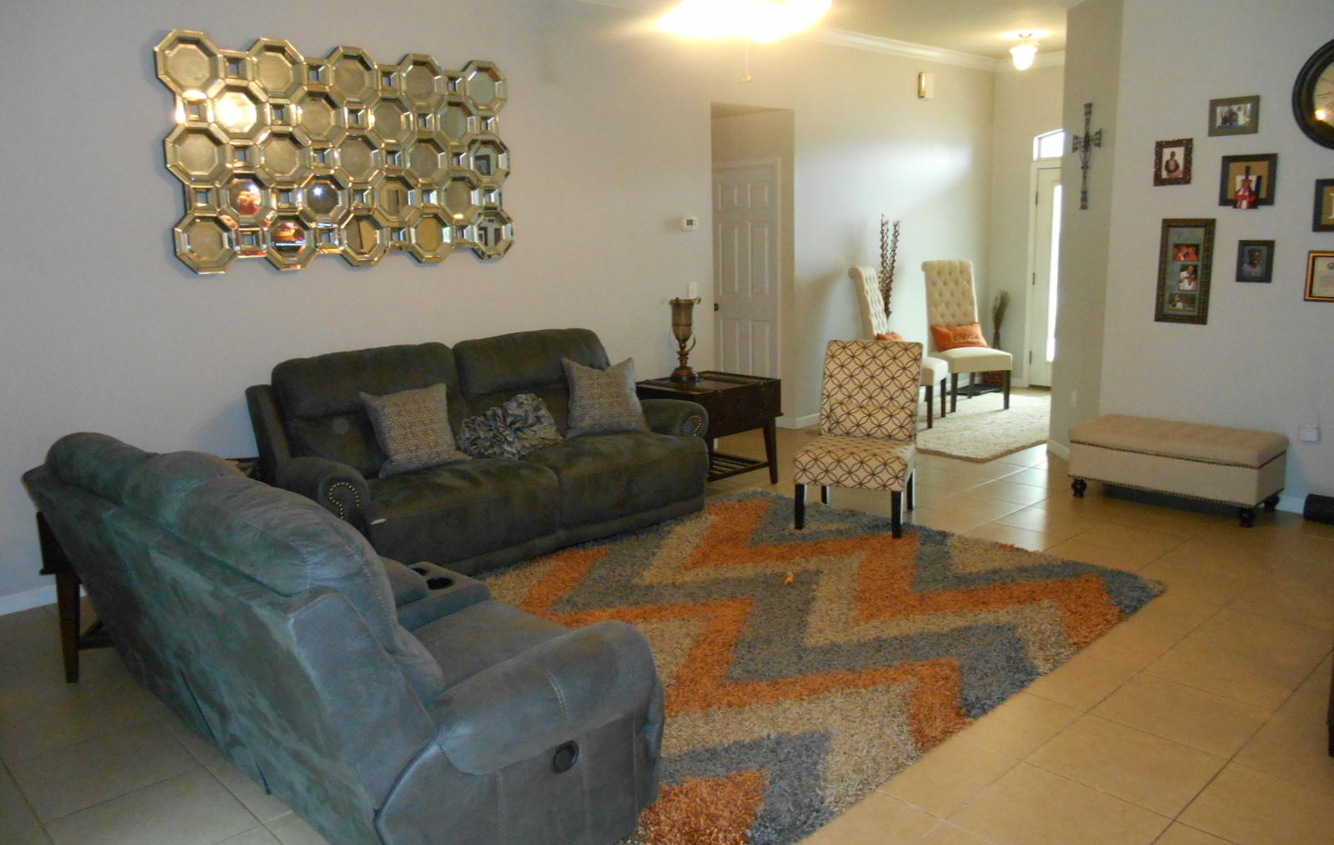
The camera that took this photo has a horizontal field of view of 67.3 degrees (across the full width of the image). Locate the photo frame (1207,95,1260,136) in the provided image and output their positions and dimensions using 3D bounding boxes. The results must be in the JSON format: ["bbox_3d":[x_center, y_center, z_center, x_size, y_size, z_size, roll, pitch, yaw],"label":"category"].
[{"bbox_3d":[3.040,-1.645,5.381,0.022,0.194,0.242,-11,15,-43],"label":"photo frame"}]

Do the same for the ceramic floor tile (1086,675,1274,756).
[{"bbox_3d":[1.669,0.946,3.259,0.428,0.010,0.428,-11,15,-43],"label":"ceramic floor tile"}]

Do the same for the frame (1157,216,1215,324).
[{"bbox_3d":[2.954,-0.859,5.708,0.025,0.588,0.283,-11,15,-42],"label":"frame"}]

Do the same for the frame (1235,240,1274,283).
[{"bbox_3d":[3.201,-0.873,5.443,0.020,0.226,0.173,-11,15,-42],"label":"frame"}]

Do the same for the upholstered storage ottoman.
[{"bbox_3d":[2.784,0.241,5.513,0.469,0.429,0.974,-11,14,-42],"label":"upholstered storage ottoman"}]

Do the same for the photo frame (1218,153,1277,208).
[{"bbox_3d":[3.045,-1.269,5.256,0.030,0.262,0.265,-11,14,-42],"label":"photo frame"}]

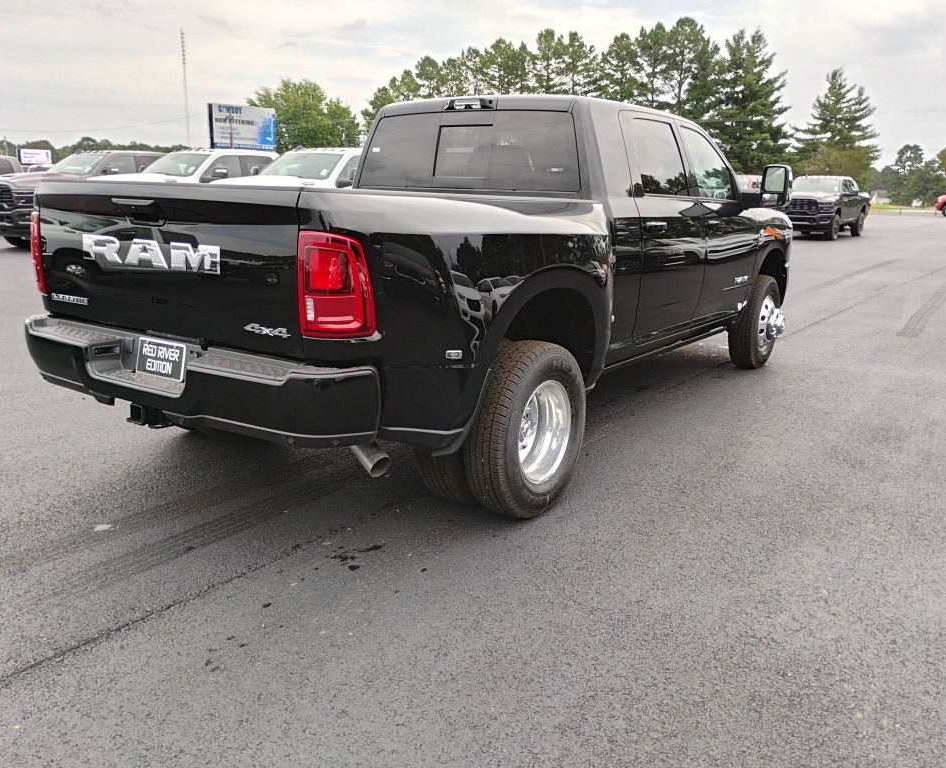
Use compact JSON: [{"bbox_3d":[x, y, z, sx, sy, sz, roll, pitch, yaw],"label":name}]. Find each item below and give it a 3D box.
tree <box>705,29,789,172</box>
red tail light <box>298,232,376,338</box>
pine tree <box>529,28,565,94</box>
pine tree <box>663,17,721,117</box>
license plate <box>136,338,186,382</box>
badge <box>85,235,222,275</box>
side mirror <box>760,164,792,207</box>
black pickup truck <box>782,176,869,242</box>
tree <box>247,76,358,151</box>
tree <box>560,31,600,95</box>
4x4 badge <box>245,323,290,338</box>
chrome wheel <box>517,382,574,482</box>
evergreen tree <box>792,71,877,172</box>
[{"bbox_3d":[19.830,-19.405,61.499,6.600,12.903,6.600,1,13,0],"label":"tree"},{"bbox_3d":[-0.473,-0.349,2.910,0.200,0.375,0.190,10,16,34],"label":"red tail light"},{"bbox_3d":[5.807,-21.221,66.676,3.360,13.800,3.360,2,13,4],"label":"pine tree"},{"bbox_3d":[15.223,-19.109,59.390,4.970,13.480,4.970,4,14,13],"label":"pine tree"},{"bbox_3d":[-1.298,-0.103,3.443,0.305,0.154,0.012,10,3,34],"label":"license plate"},{"bbox_3d":[-1.306,-0.523,3.319,0.900,0.108,0.025,10,16,34],"label":"badge"},{"bbox_3d":[2.113,-1.389,5.800,0.205,0.290,0.130,10,16,34],"label":"side mirror"},{"bbox_3d":[11.996,-6.067,28.377,2.060,2.020,6.020,10,16,34],"label":"black pickup truck"},{"bbox_3d":[-12.292,-17.804,61.017,8.300,8.748,8.000,1,13,0],"label":"tree"},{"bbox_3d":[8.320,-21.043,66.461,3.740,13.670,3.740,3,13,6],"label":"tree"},{"bbox_3d":[-0.742,-0.194,2.996,0.240,0.048,0.015,10,16,34],"label":"4x4 badge"},{"bbox_3d":[0.260,0.204,3.752,0.180,0.466,0.466,10,16,34],"label":"chrome wheel"},{"bbox_3d":[19.997,-13.216,46.225,6.010,8.290,6.010,7,14,22],"label":"evergreen tree"}]

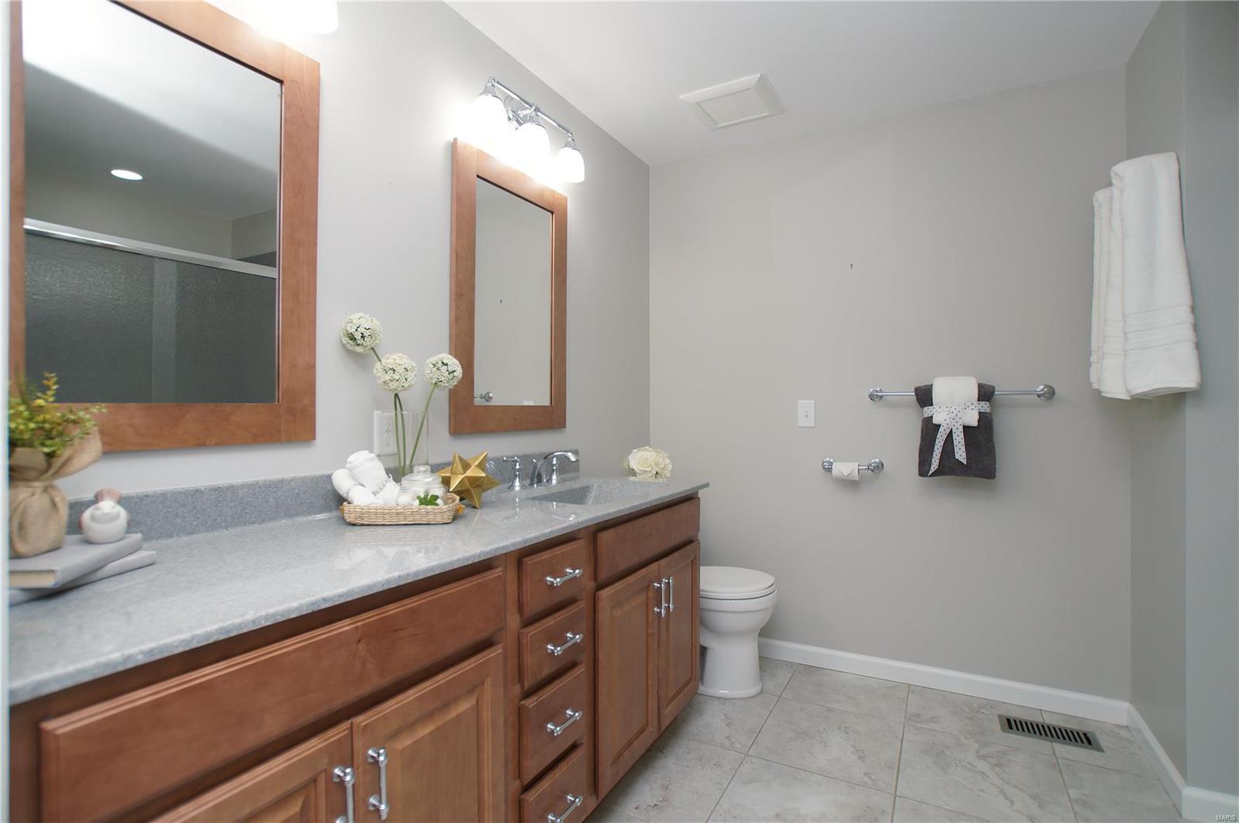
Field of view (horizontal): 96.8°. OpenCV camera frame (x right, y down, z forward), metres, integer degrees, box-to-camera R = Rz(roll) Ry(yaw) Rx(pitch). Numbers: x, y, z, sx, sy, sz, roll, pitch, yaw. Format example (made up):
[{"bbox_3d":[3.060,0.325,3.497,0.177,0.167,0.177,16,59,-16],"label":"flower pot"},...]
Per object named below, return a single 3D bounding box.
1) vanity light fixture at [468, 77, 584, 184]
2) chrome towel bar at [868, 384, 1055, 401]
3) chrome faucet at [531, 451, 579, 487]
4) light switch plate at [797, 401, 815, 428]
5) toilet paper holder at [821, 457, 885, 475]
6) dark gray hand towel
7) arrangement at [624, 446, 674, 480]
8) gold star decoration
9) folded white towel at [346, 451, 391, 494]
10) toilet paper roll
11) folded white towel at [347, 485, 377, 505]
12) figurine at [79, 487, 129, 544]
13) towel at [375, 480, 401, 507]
[{"bbox_3d":[-0.304,-0.960,1.927,0.170,0.200,0.520,0,0,31],"label":"vanity light fixture"},{"bbox_3d":[1.353,-0.076,2.220,0.635,0.063,0.080,0,0,26],"label":"chrome towel bar"},{"bbox_3d":[-0.225,0.200,1.872,0.200,0.125,0.055,0,0,31],"label":"chrome faucet"},{"bbox_3d":[0.843,0.012,2.497,0.076,0.122,0.014,0,0,26],"label":"light switch plate"},{"bbox_3d":[1.006,0.237,2.383,0.245,0.063,0.080,0,0,26],"label":"toilet paper holder"},{"bbox_3d":[1.359,0.078,2.215,0.265,0.385,0.070,0,0,27],"label":"dark gray hand towel"},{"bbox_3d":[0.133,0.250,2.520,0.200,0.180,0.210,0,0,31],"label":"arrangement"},{"bbox_3d":[-0.419,0.187,1.520,0.170,0.155,0.165,0,0,-14],"label":"gold star decoration"},{"bbox_3d":[-0.620,0.148,1.360,0.077,0.105,0.080,-36,-7,0],"label":"folded white towel"},{"bbox_3d":[0.978,0.259,2.375,0.107,0.090,0.090,0,0,26],"label":"toilet paper roll"},{"bbox_3d":[-0.597,0.202,1.290,0.082,0.050,0.055,25,0,0],"label":"folded white towel"},{"bbox_3d":[-0.880,0.178,0.938,0.064,0.090,0.076,0,0,-43],"label":"figurine"},{"bbox_3d":[-0.555,0.206,1.330,0.055,0.080,0.060,0,0,-17],"label":"towel"}]

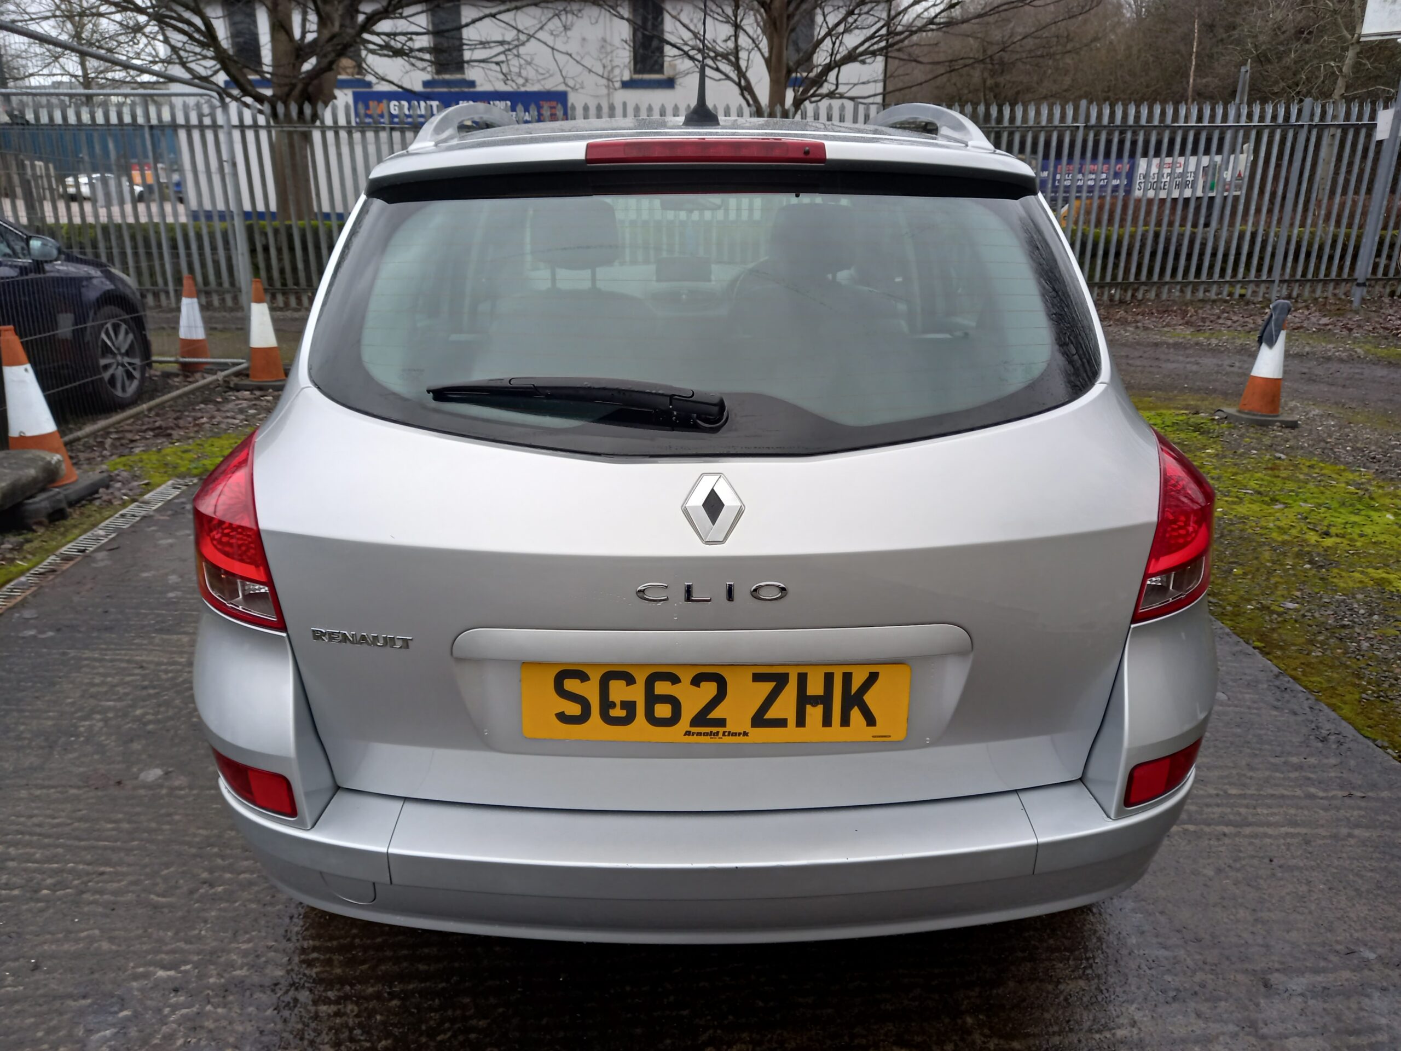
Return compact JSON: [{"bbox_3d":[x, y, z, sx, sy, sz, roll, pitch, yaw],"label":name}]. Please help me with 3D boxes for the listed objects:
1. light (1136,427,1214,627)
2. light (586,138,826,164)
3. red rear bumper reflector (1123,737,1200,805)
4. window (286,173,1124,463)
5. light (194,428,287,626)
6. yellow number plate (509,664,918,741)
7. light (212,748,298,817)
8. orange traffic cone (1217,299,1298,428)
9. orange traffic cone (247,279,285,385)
[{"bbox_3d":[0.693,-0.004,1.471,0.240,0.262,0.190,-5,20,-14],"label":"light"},{"bbox_3d":[0.007,-0.508,1.375,0.324,0.032,0.050,0,19,-1],"label":"light"},{"bbox_3d":[0.702,0.362,1.537,0.198,0.079,0.083,-6,20,-18],"label":"red rear bumper reflector"},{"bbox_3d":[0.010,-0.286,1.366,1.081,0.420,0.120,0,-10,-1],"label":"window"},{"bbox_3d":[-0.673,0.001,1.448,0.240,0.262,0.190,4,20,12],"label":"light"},{"bbox_3d":[0.021,0.237,1.352,0.520,0.111,0.020,0,13,-1],"label":"yellow number plate"},{"bbox_3d":[-0.675,0.370,1.514,0.218,0.077,0.076,6,20,16],"label":"light"},{"bbox_3d":[3.592,-1.029,6.376,0.420,0.745,0.420,8,21,21],"label":"orange traffic cone"},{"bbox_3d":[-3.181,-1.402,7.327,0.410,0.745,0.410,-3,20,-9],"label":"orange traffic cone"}]

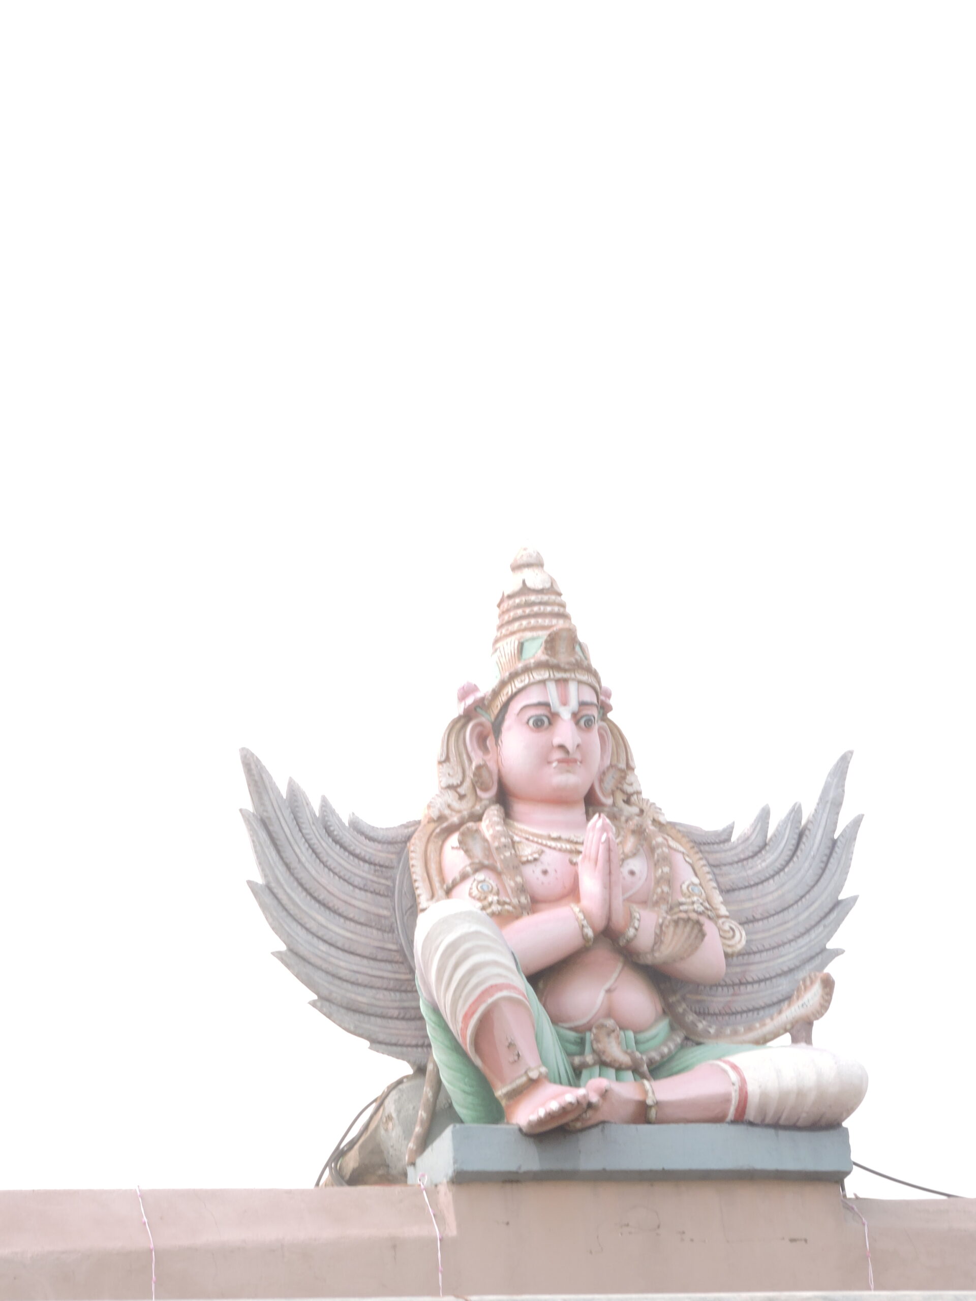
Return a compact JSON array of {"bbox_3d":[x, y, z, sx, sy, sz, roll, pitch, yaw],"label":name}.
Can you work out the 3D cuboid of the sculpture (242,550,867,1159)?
[{"bbox_3d":[0.181,0.425,14.800,1.350,1.310,0.600,2,-17,-16],"label":"sculpture"}]

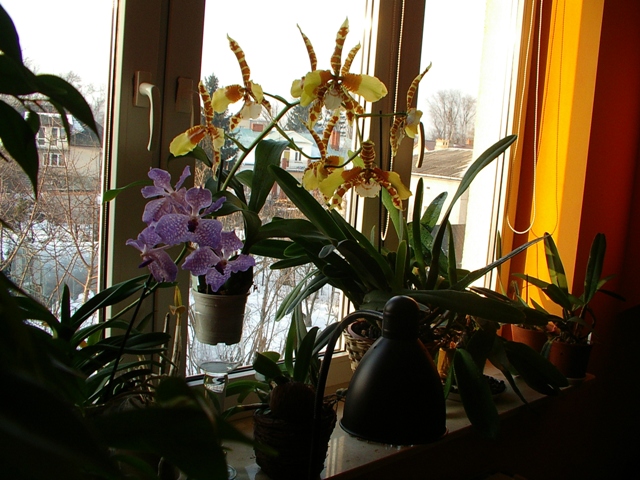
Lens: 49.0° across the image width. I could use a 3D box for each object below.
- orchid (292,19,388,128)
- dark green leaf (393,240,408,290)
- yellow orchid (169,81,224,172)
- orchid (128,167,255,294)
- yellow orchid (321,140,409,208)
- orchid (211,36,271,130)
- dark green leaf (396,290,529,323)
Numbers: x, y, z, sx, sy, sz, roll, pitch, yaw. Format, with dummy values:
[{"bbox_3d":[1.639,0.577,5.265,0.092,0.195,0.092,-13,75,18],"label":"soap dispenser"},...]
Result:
[{"bbox_3d":[0.035,-0.284,1.200,0.160,0.185,0.085,4,7,-3],"label":"orchid"},{"bbox_3d":[0.174,0.055,1.520,0.034,0.108,0.025,5,5,11],"label":"dark green leaf"},{"bbox_3d":[-0.214,-0.197,1.220,0.125,0.155,0.080,8,11,40],"label":"yellow orchid"},{"bbox_3d":[-0.201,-0.015,1.100,0.195,0.195,0.120,4,5,-3],"label":"orchid"},{"bbox_3d":[0.078,-0.110,1.200,0.152,0.122,0.080,4,17,-1],"label":"yellow orchid"},{"bbox_3d":[-0.138,-0.272,1.220,0.120,0.160,0.080,7,12,29],"label":"orchid"},{"bbox_3d":[0.290,0.133,1.430,0.260,0.065,0.090,5,5,11],"label":"dark green leaf"}]

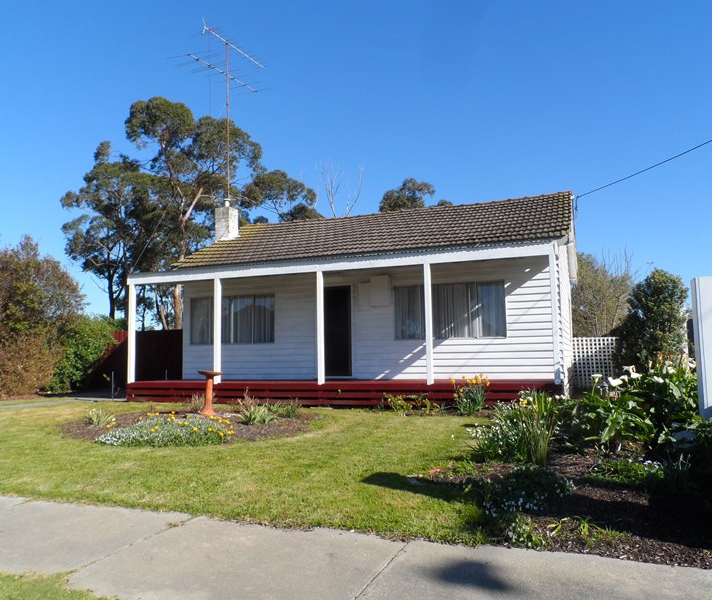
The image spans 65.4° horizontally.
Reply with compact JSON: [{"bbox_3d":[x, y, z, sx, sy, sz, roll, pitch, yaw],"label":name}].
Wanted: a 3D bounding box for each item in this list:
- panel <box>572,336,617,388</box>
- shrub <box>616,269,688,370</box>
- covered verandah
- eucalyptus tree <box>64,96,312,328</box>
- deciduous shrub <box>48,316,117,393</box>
[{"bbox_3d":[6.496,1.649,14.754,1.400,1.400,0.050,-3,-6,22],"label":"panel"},{"bbox_3d":[6.865,0.724,12.800,1.550,2.830,1.550,-3,-6,22],"label":"shrub"},{"bbox_3d":[-0.610,0.640,11.795,9.450,3.030,1.900,-3,-6,22],"label":"covered verandah"},{"bbox_3d":[-9.361,-3.574,31.000,12.000,15.600,10.000,-3,-6,22],"label":"eucalyptus tree"},{"bbox_3d":[-7.840,1.554,15.900,1.700,2.150,1.650,-3,-6,22],"label":"deciduous shrub"}]

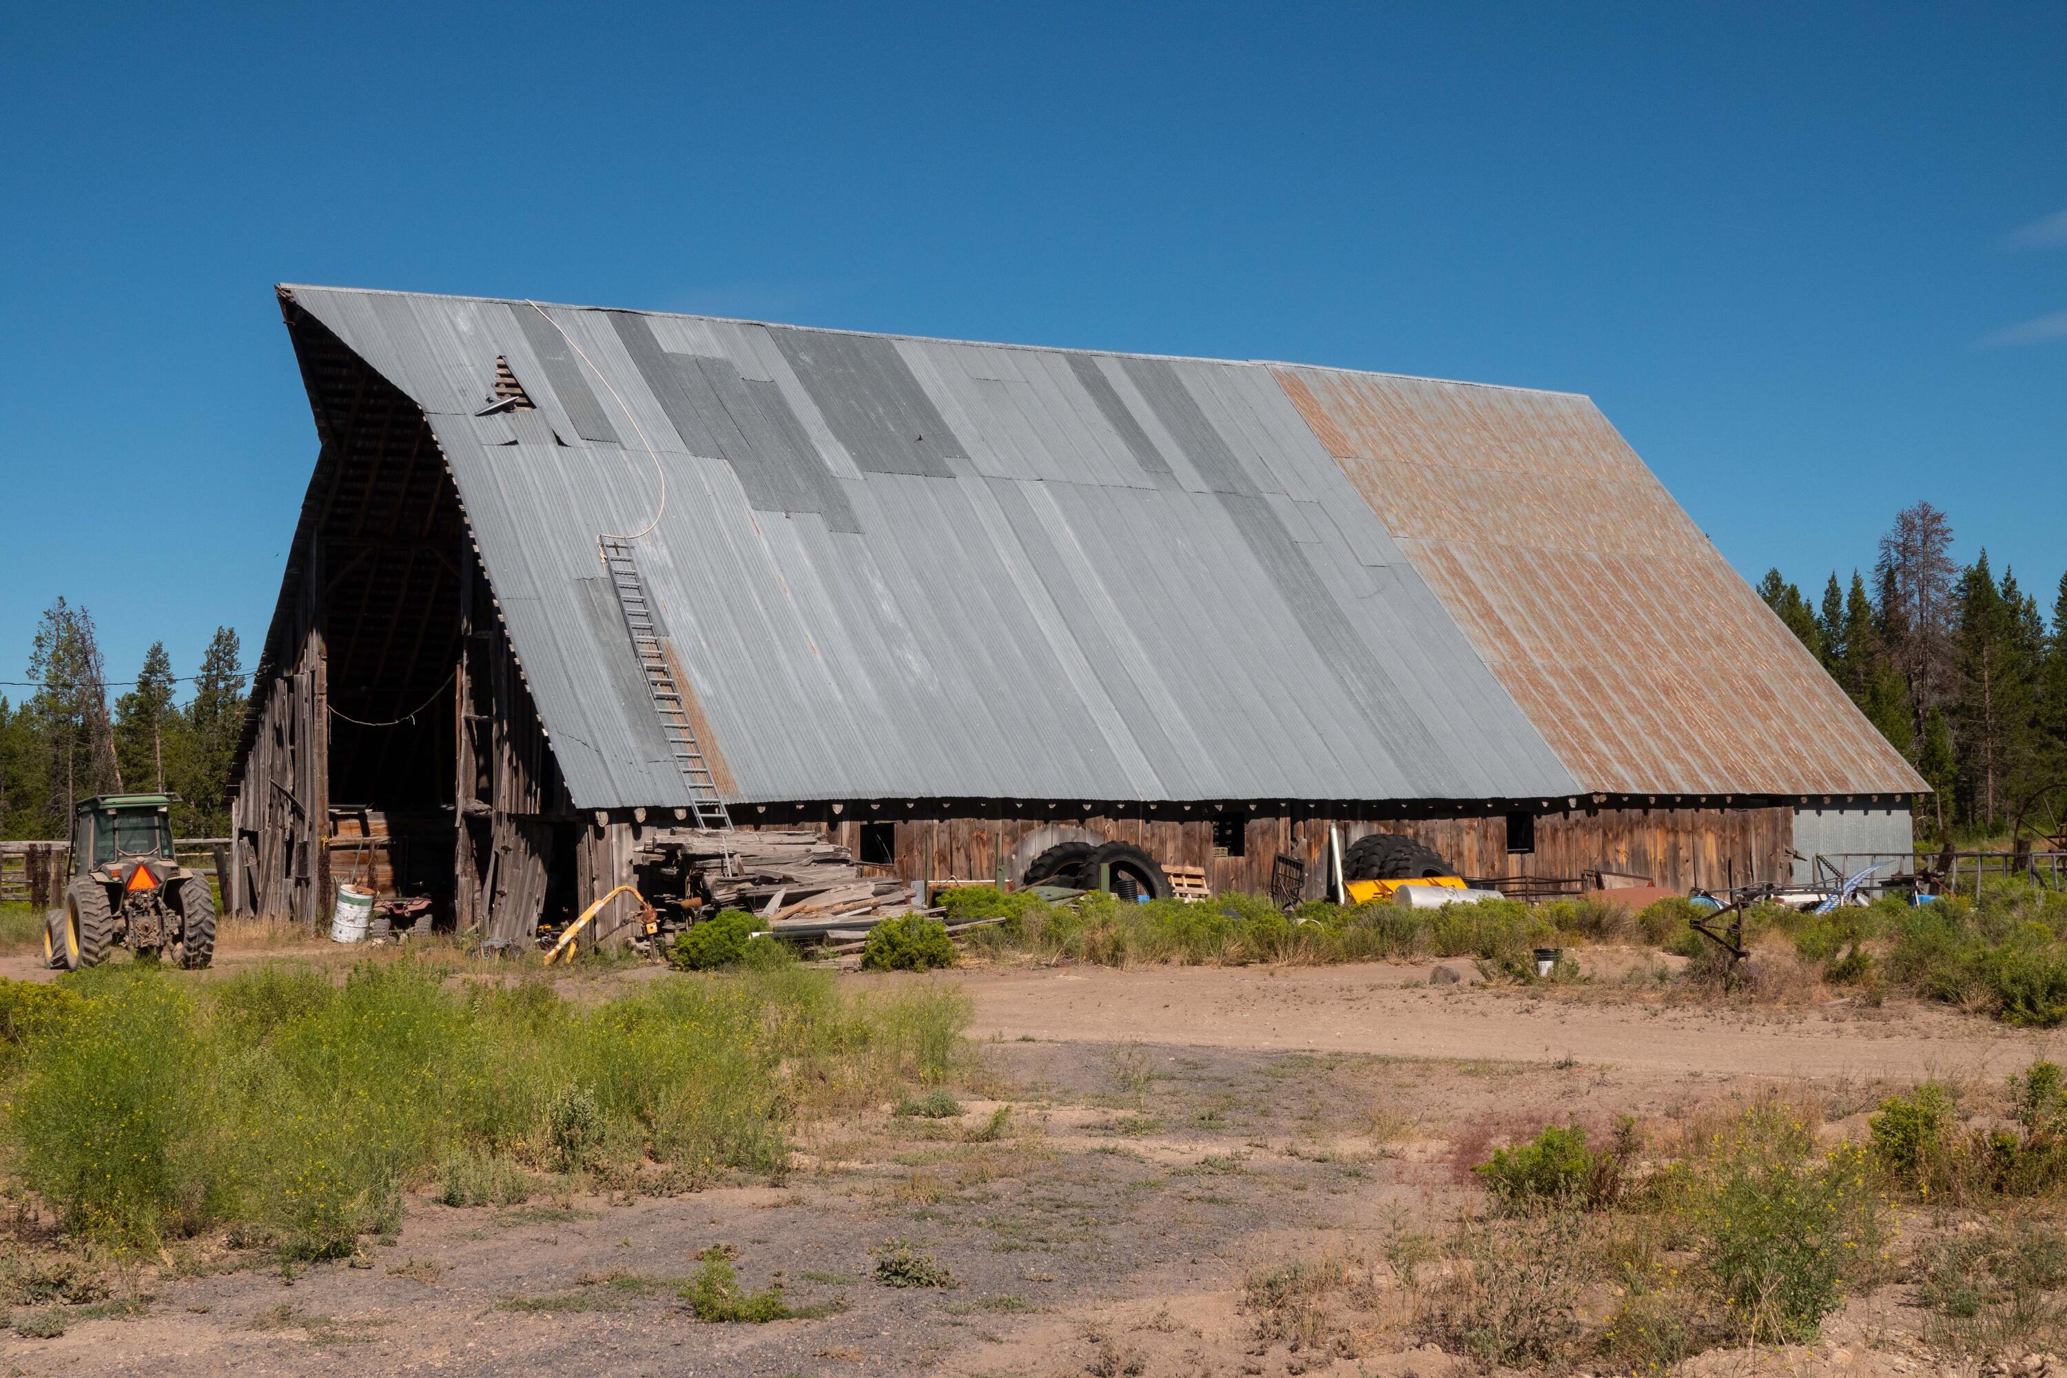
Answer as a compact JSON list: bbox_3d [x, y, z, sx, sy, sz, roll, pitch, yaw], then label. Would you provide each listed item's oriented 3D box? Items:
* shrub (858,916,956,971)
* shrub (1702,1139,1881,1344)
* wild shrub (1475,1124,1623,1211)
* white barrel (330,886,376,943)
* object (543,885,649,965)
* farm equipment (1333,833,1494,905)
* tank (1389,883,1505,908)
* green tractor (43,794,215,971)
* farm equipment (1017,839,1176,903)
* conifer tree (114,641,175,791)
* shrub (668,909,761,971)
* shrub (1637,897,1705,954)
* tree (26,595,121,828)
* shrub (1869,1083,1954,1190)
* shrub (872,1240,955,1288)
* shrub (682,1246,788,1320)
[{"bbox_3d":[-1.474,2.977,30.900,1.100,0.660,1.000,0,-1,0],"label":"shrub"},{"bbox_3d":[3.958,2.879,13.800,0.920,1.000,0.900,0,-1,16],"label":"shrub"},{"bbox_3d":[2.204,2.049,11.300,0.620,0.350,0.520,0,-1,0],"label":"wild shrub"},{"bbox_3d":[-11.069,3.664,43.000,0.600,0.880,0.600,8,5,-15],"label":"white barrel"},{"bbox_3d":[-6.413,3.456,38.700,1.500,1.150,0.600,0,-1,0],"label":"object"},{"bbox_3d":[6.724,3.370,46.300,2.400,1.650,1.600,1,-1,-30],"label":"farm equipment"},{"bbox_3d":[6.663,3.462,42.400,2.000,0.580,0.580,1,-2,-31],"label":"tank"},{"bbox_3d":[-12.966,2.747,37.900,1.950,2.480,3.700,1,-1,-29],"label":"green tractor"},{"bbox_3d":[0.961,2.995,40.300,2.450,1.420,0.950,1,-2,-31],"label":"farm equipment"},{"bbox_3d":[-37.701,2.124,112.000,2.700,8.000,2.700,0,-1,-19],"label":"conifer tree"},{"bbox_3d":[-4.589,3.603,38.000,1.320,0.880,1.250,0,-1,-7],"label":"shrub"},{"bbox_3d":[9.975,3.688,41.300,1.050,0.820,1.000,0,-1,14],"label":"shrub"},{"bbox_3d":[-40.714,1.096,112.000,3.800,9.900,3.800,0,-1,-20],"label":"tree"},{"bbox_3d":[6.154,3.135,18.500,0.580,0.720,0.570,0,-1,18],"label":"shrub"},{"bbox_3d":[-0.430,2.072,9.500,0.290,0.170,0.260,0,-1,0],"label":"shrub"},{"bbox_3d":[-1.012,2.017,8.950,0.360,0.250,0.320,0,-1,0],"label":"shrub"}]

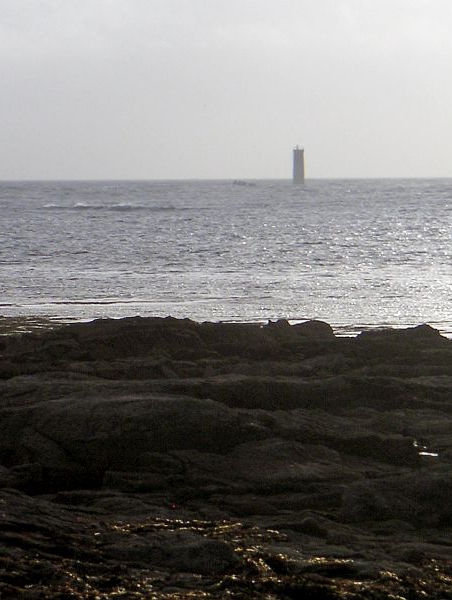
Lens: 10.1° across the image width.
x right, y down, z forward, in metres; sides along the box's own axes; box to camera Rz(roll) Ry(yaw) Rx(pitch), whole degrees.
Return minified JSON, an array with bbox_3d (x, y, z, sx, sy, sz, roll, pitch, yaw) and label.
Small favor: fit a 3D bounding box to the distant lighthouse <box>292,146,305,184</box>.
[{"bbox_3d":[41.093,-76.137,1450.000,6.300,21.480,6.300,0,3,2],"label":"distant lighthouse"}]

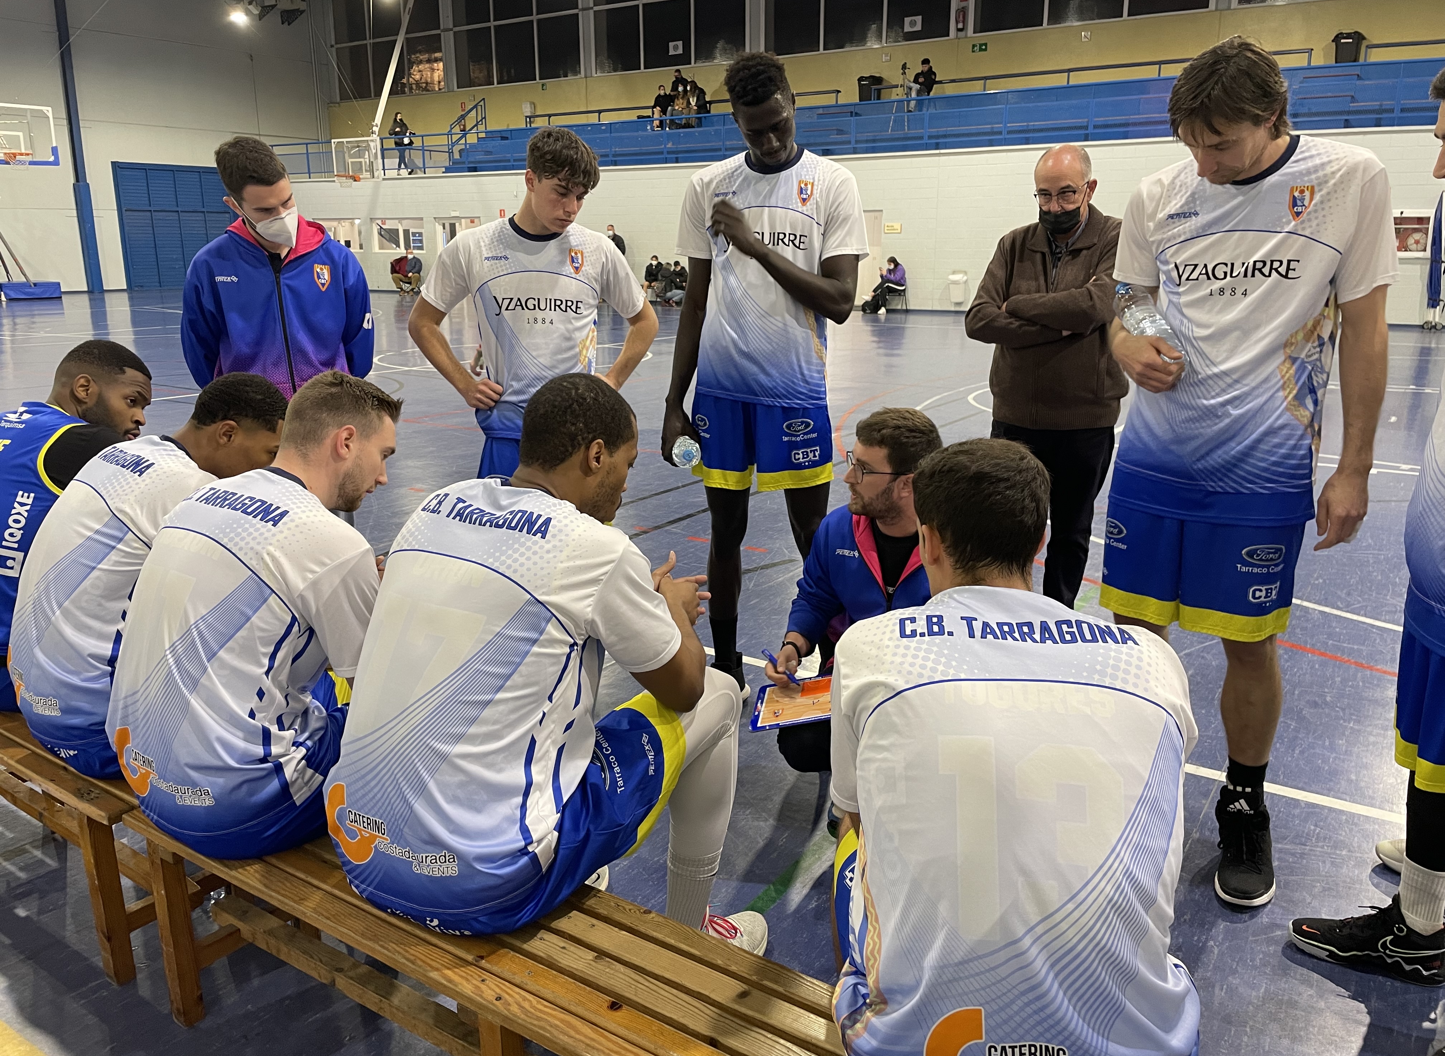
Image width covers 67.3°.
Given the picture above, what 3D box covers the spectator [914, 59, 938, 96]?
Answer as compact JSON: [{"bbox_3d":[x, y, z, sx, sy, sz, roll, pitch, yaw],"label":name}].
[{"bbox_3d":[4.534,-9.999,24.631,0.740,1.240,0.530,-14,20,-42],"label":"spectator"}]

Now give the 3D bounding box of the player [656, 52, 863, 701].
[{"bbox_3d":[0.159,-0.468,3.504,0.600,1.990,0.450,2,15,8],"label":"player"}]

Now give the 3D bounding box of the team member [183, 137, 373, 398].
[{"bbox_3d":[-1.282,-0.256,3.241,0.550,1.730,0.330,-9,17,-32],"label":"team member"}]

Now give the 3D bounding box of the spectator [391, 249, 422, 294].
[{"bbox_3d":[-9.012,-7.303,30.838,0.850,1.280,0.750,-2,15,-6],"label":"spectator"}]

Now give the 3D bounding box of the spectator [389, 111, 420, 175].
[{"bbox_3d":[-9.204,-11.079,31.337,0.750,1.670,0.550,7,16,26],"label":"spectator"}]

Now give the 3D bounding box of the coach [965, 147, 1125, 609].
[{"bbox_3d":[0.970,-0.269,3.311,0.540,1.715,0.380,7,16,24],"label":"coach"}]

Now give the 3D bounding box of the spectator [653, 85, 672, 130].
[{"bbox_3d":[-1.597,-10.968,28.417,0.500,1.210,0.700,6,16,22],"label":"spectator"}]

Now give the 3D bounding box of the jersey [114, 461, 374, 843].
[{"bbox_3d":[-0.889,0.224,2.023,0.520,0.660,0.380,10,5,32],"label":"jersey"}]

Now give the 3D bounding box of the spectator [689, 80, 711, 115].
[{"bbox_3d":[-0.645,-11.267,28.848,0.580,1.200,0.720,8,17,28],"label":"spectator"}]

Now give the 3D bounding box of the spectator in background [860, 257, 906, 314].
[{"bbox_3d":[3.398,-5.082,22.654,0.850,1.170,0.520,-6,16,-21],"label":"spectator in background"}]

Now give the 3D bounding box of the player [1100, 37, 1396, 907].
[{"bbox_3d":[1.154,-0.119,2.452,0.620,1.850,0.480,12,19,39],"label":"player"}]

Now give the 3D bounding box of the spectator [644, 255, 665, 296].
[{"bbox_3d":[-1.716,-6.125,26.697,0.500,1.150,0.680,6,16,20],"label":"spectator"}]

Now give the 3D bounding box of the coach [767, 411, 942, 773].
[{"bbox_3d":[0.350,0.253,2.549,0.650,1.080,0.780,8,17,28],"label":"coach"}]

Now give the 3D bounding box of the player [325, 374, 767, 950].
[{"bbox_3d":[-0.277,0.338,1.957,0.570,1.235,0.820,9,17,32],"label":"player"}]

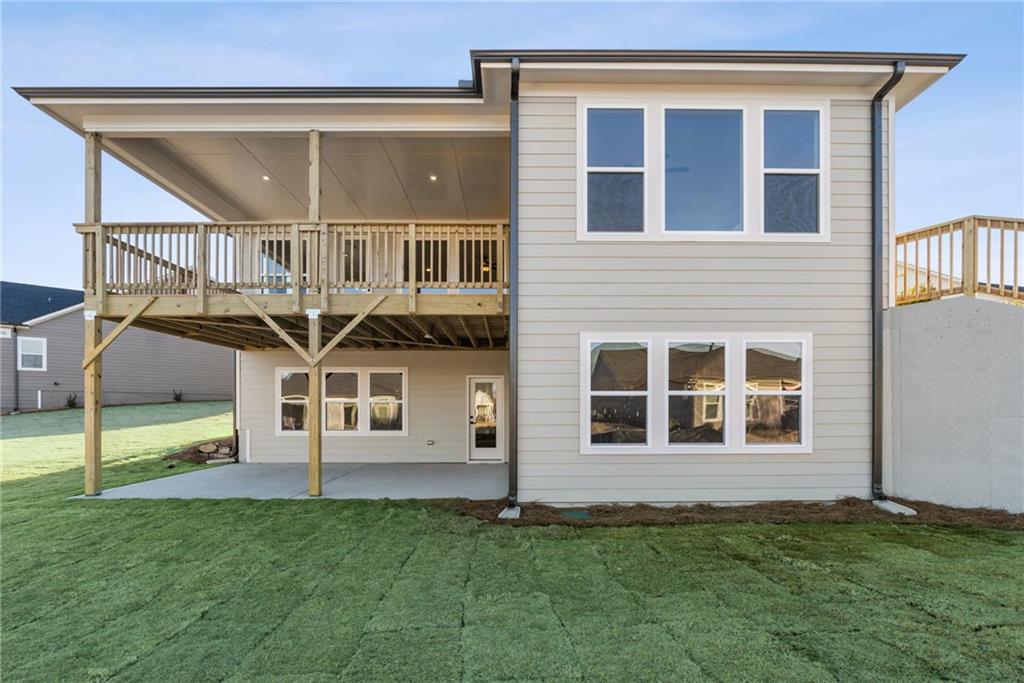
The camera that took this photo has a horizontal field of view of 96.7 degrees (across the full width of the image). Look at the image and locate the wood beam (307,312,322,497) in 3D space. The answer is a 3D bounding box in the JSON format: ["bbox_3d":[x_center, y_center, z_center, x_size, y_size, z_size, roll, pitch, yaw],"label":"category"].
[{"bbox_3d":[-3.057,0.965,7.080,0.155,2.860,0.155,0,0,-1],"label":"wood beam"}]

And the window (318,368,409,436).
[{"bbox_3d":[-3.642,1.480,11.200,2.190,1.715,0.100,0,0,-1],"label":"window"}]

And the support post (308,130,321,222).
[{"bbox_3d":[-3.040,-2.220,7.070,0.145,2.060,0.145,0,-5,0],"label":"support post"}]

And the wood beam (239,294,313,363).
[{"bbox_3d":[-3.612,-0.192,6.980,1.520,0.100,0.060,43,0,0],"label":"wood beam"}]

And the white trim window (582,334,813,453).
[{"bbox_3d":[2.613,0.736,6.440,3.287,1.726,0.100,0,0,-1],"label":"white trim window"}]

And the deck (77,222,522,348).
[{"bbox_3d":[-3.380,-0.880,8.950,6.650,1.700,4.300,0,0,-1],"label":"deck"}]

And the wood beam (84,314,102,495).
[{"bbox_3d":[-6.511,0.965,7.080,0.155,2.830,0.155,0,0,-1],"label":"wood beam"}]

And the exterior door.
[{"bbox_3d":[-0.642,1.925,11.200,0.891,2.141,0.100,0,0,-1],"label":"exterior door"}]

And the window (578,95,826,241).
[{"bbox_3d":[2.712,-2.442,6.440,3.599,2.049,0.100,0,0,-1],"label":"window"}]

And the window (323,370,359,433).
[{"bbox_3d":[-4.190,1.480,11.200,0.874,1.543,0.100,0,0,-1],"label":"window"}]

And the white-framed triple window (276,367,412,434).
[{"bbox_3d":[-4.178,1.480,11.200,3.261,1.715,0.100,0,0,-1],"label":"white-framed triple window"}]

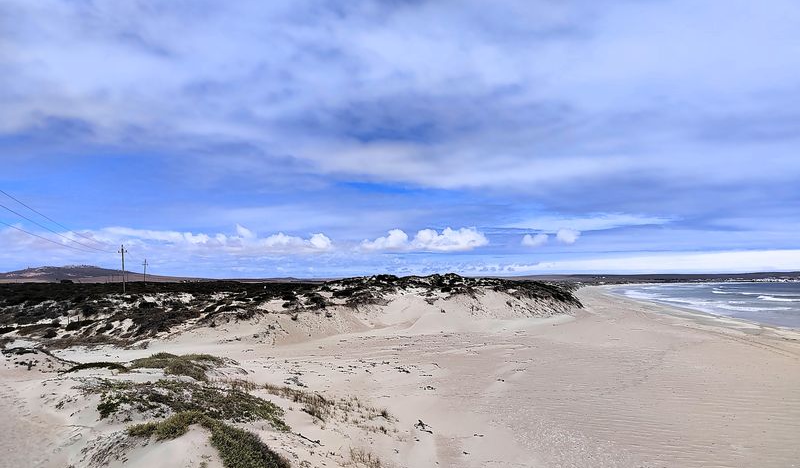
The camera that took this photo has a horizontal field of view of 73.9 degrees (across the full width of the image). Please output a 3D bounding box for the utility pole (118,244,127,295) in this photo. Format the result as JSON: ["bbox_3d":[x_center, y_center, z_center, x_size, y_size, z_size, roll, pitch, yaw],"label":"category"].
[{"bbox_3d":[-52.604,6.742,101.245,1.550,9.280,0.280,-3,-3,-24],"label":"utility pole"}]

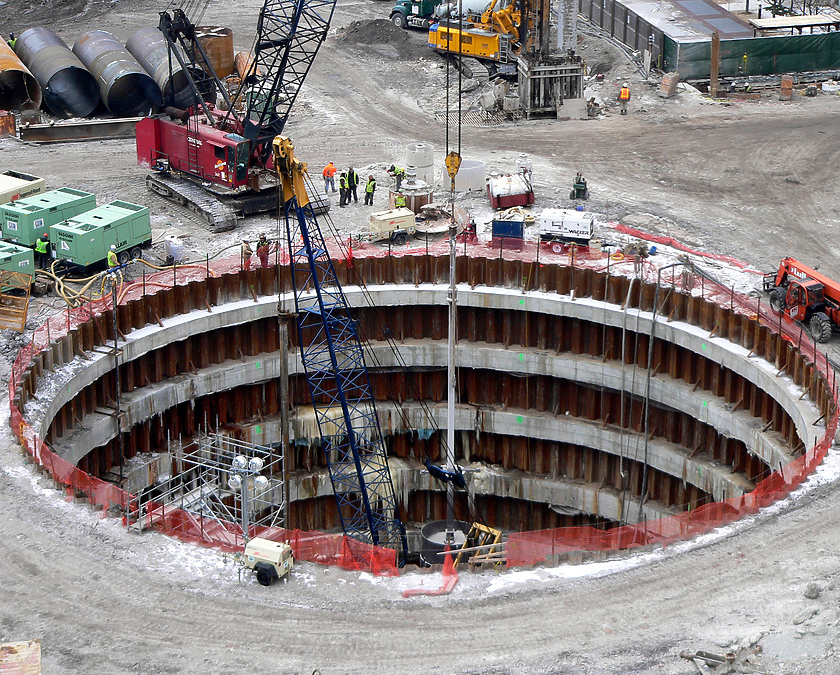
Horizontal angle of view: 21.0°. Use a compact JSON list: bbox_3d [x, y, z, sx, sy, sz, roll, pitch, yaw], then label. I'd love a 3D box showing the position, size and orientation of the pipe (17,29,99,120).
[{"bbox_3d":[-22.161,-16.187,137.867,3.100,3.100,10.350,-7,22,-18],"label":"pipe"}]

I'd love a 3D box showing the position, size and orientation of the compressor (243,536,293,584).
[{"bbox_3d":[-5.190,7.668,77.935,1.420,1.300,1.200,11,24,27],"label":"compressor"}]

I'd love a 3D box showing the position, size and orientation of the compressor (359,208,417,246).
[{"bbox_3d":[-1.637,-5.436,112.152,2.600,1.440,1.500,-12,24,-28],"label":"compressor"}]

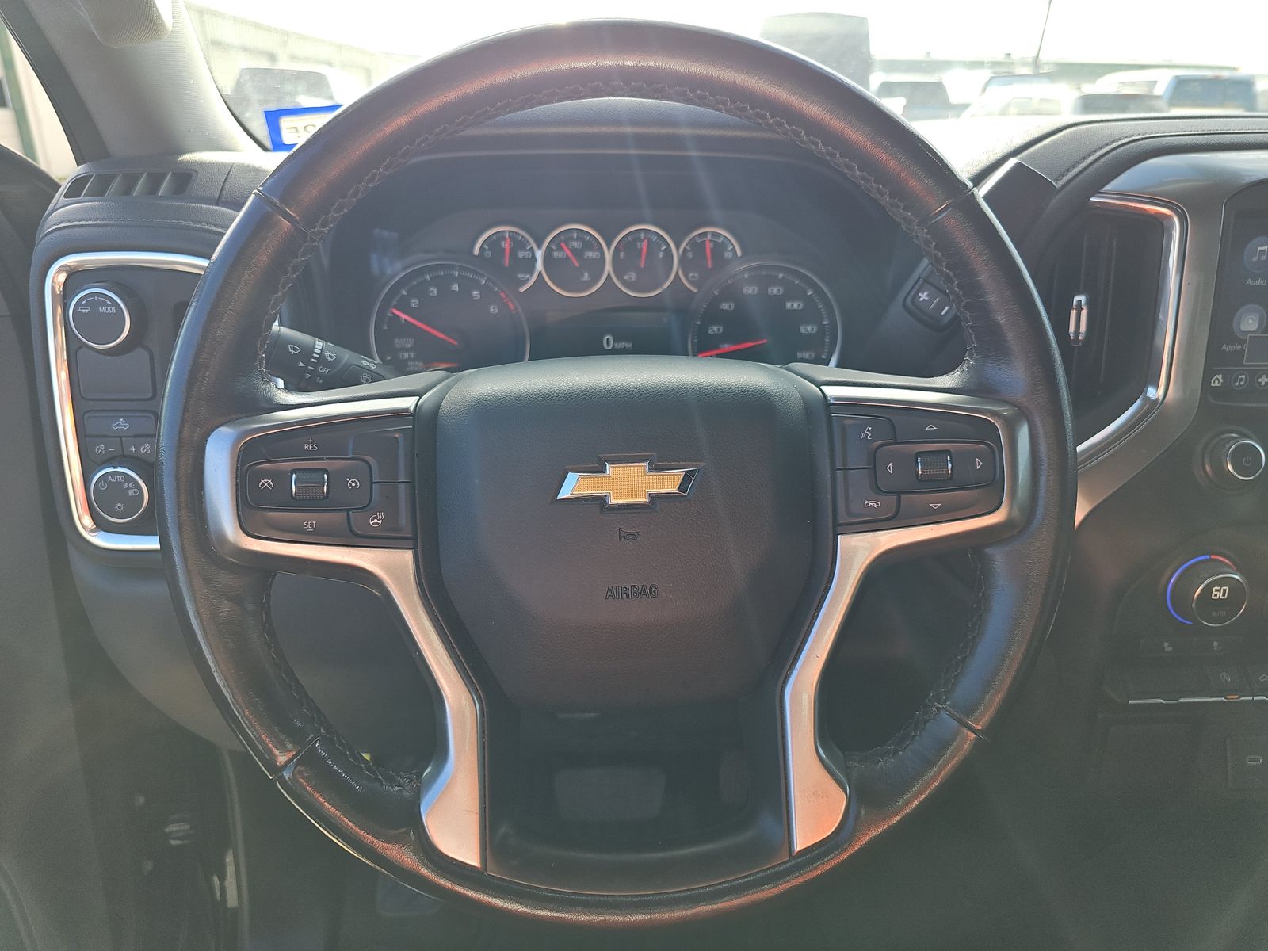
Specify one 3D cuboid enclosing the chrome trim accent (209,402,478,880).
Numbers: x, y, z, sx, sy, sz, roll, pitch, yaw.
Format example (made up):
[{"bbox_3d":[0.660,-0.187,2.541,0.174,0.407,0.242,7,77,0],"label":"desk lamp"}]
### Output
[{"bbox_3d":[-0.127,0.069,0.368,0.121,0.207,0.033,-2,0,0],"label":"chrome trim accent"}]

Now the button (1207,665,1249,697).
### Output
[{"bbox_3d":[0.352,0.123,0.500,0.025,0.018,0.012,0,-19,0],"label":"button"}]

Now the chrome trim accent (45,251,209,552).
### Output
[{"bbox_3d":[-0.295,-0.045,0.505,0.115,0.182,0.035,-1,11,-6],"label":"chrome trim accent"}]

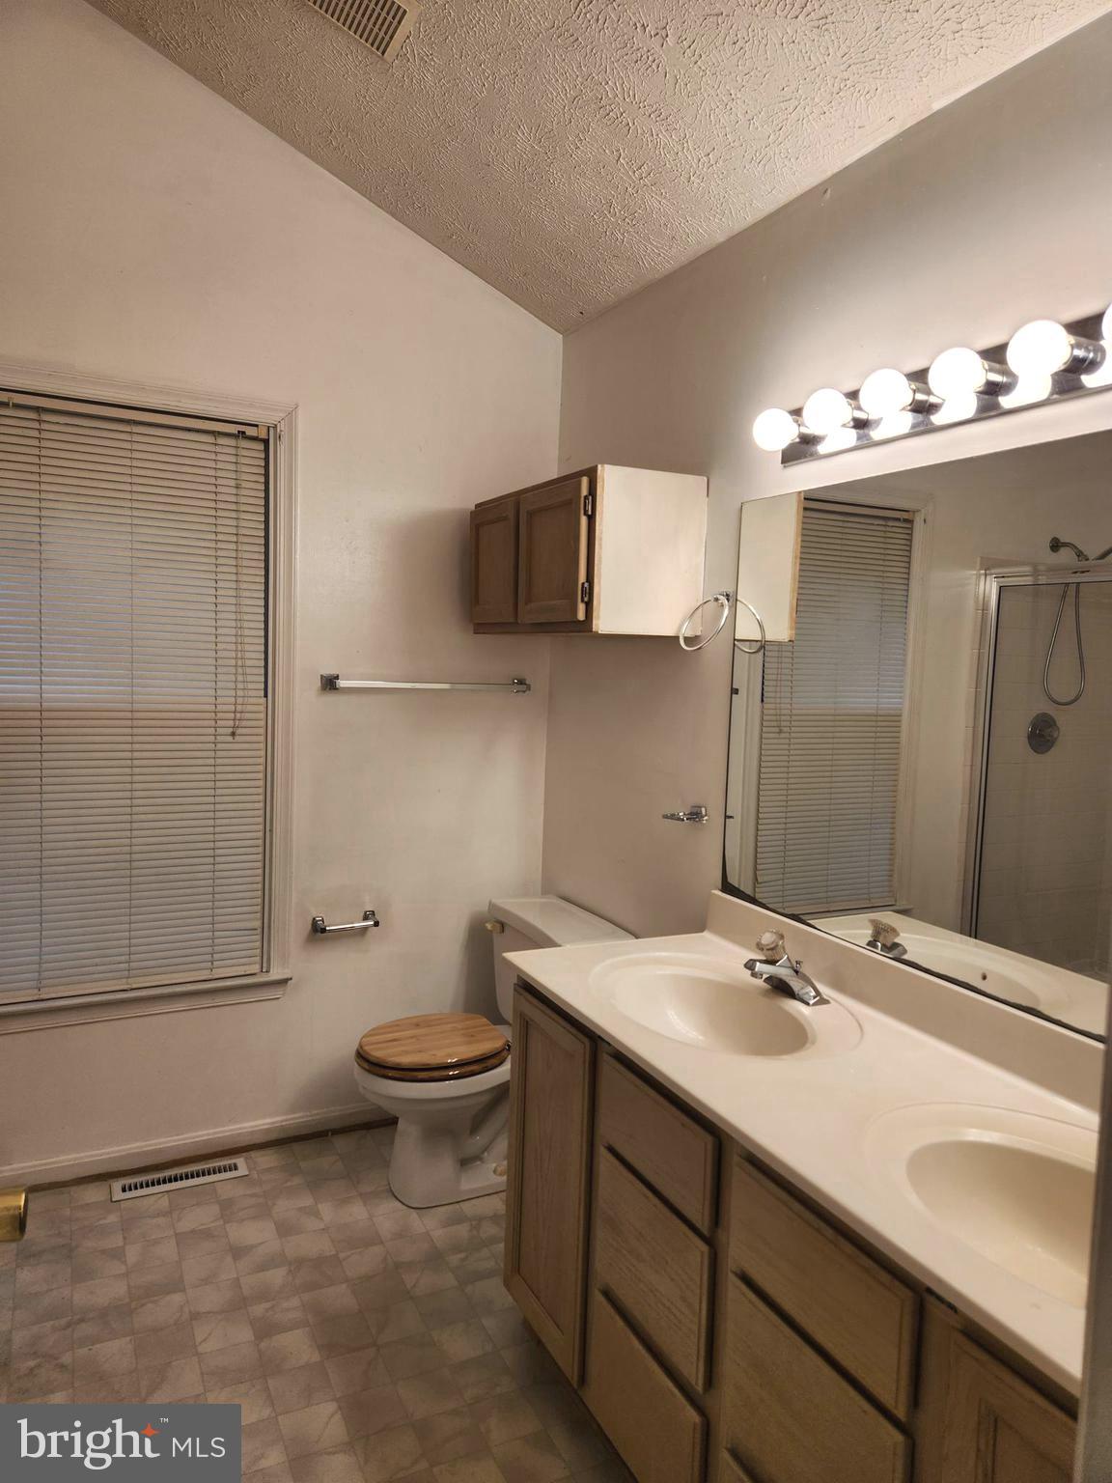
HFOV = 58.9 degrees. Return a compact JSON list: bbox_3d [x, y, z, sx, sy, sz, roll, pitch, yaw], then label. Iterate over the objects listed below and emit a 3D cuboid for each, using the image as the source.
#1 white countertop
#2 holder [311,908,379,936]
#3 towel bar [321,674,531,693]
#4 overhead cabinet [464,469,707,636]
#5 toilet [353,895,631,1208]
[{"bbox_3d":[0.479,0.490,1.542,0.544,0.132,1.534,-1,6,-26],"label":"white countertop"},{"bbox_3d":[-0.613,0.532,2.898,0.195,0.048,0.079,-1,6,-26],"label":"holder"},{"bbox_3d":[-0.370,-0.172,2.945,0.646,0.050,0.074,-1,6,-26],"label":"towel bar"},{"bbox_3d":[0.051,-0.477,2.641,0.320,0.383,0.756,-1,6,-26],"label":"overhead cabinet"},{"bbox_3d":[-0.210,0.859,2.742,0.693,0.712,0.484,-1,6,-26],"label":"toilet"}]

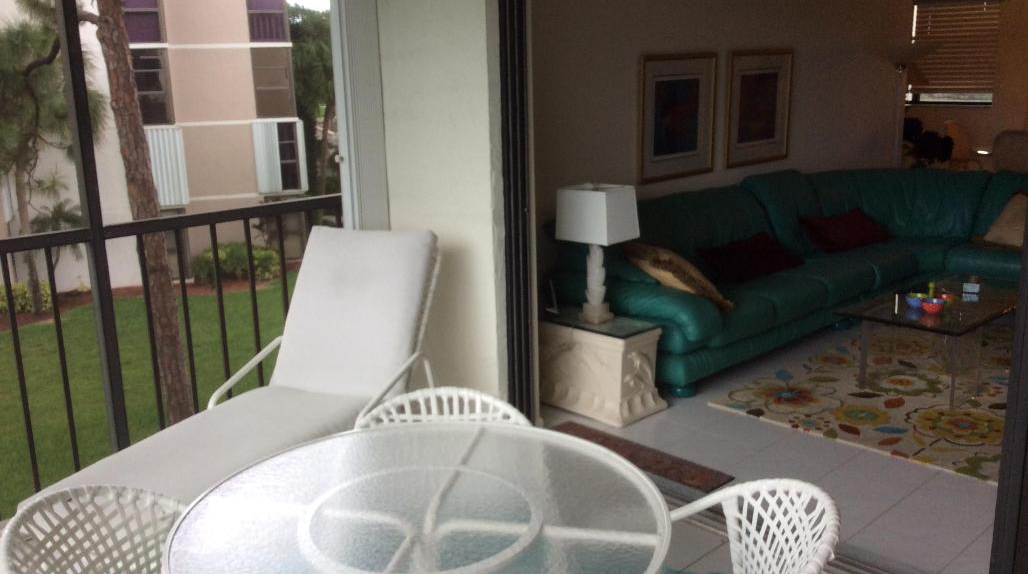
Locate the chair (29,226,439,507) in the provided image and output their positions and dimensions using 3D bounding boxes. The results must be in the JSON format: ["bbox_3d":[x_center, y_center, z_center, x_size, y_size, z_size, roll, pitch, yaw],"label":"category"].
[{"bbox_3d":[-0.867,0.407,3.564,0.670,0.985,1.670,4,14,20],"label":"chair"}]

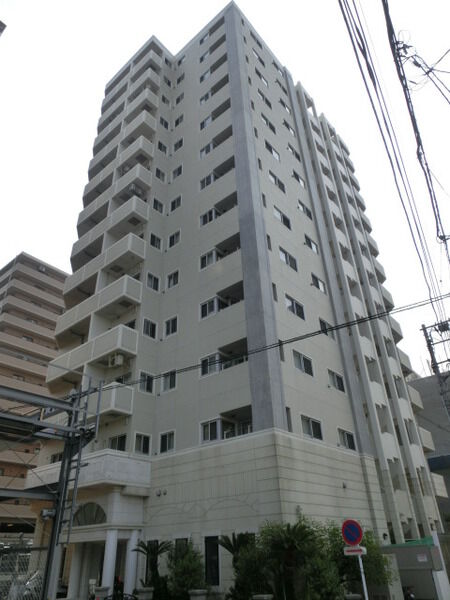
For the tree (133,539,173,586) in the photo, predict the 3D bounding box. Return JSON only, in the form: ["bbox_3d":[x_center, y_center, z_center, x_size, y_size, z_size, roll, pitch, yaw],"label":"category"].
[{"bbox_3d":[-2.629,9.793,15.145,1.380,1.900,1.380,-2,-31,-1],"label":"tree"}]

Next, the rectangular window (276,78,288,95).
[{"bbox_3d":[4.700,-17.431,34.172,0.120,0.750,1.520,-26,-39,33],"label":"rectangular window"}]

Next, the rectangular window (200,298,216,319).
[{"bbox_3d":[-0.782,0.416,20.359,1.080,0.900,0.120,-26,-39,33],"label":"rectangular window"}]

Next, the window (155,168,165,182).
[{"bbox_3d":[-4.327,-8.298,27.817,0.120,0.960,0.840,-26,-39,33],"label":"window"}]

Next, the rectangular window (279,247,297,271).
[{"bbox_3d":[3.387,-2.133,22.027,0.120,0.813,1.558,-26,-40,32],"label":"rectangular window"}]

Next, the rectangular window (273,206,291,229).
[{"bbox_3d":[3.199,-4.607,23.316,0.120,0.900,1.600,-27,-40,33],"label":"rectangular window"}]

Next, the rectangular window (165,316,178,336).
[{"bbox_3d":[-2.754,1.377,21.625,0.858,0.819,0.120,-26,-40,32],"label":"rectangular window"}]

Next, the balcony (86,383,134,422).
[{"bbox_3d":[-5.241,4.743,18.698,2.112,1.243,1.055,-27,-40,33],"label":"balcony"}]

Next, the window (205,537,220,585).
[{"bbox_3d":[-0.459,9.543,15.233,0.712,1.568,0.140,-26,-39,33],"label":"window"}]

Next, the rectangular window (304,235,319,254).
[{"bbox_3d":[5.264,-3.376,25.301,0.120,0.900,1.450,-27,-40,33],"label":"rectangular window"}]

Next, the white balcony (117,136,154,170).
[{"bbox_3d":[-6.070,-9.829,28.560,2.420,1.340,1.150,-26,-39,33],"label":"white balcony"}]

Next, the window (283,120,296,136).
[{"bbox_3d":[4.916,-13.042,31.635,0.120,0.900,1.450,-27,-40,33],"label":"window"}]

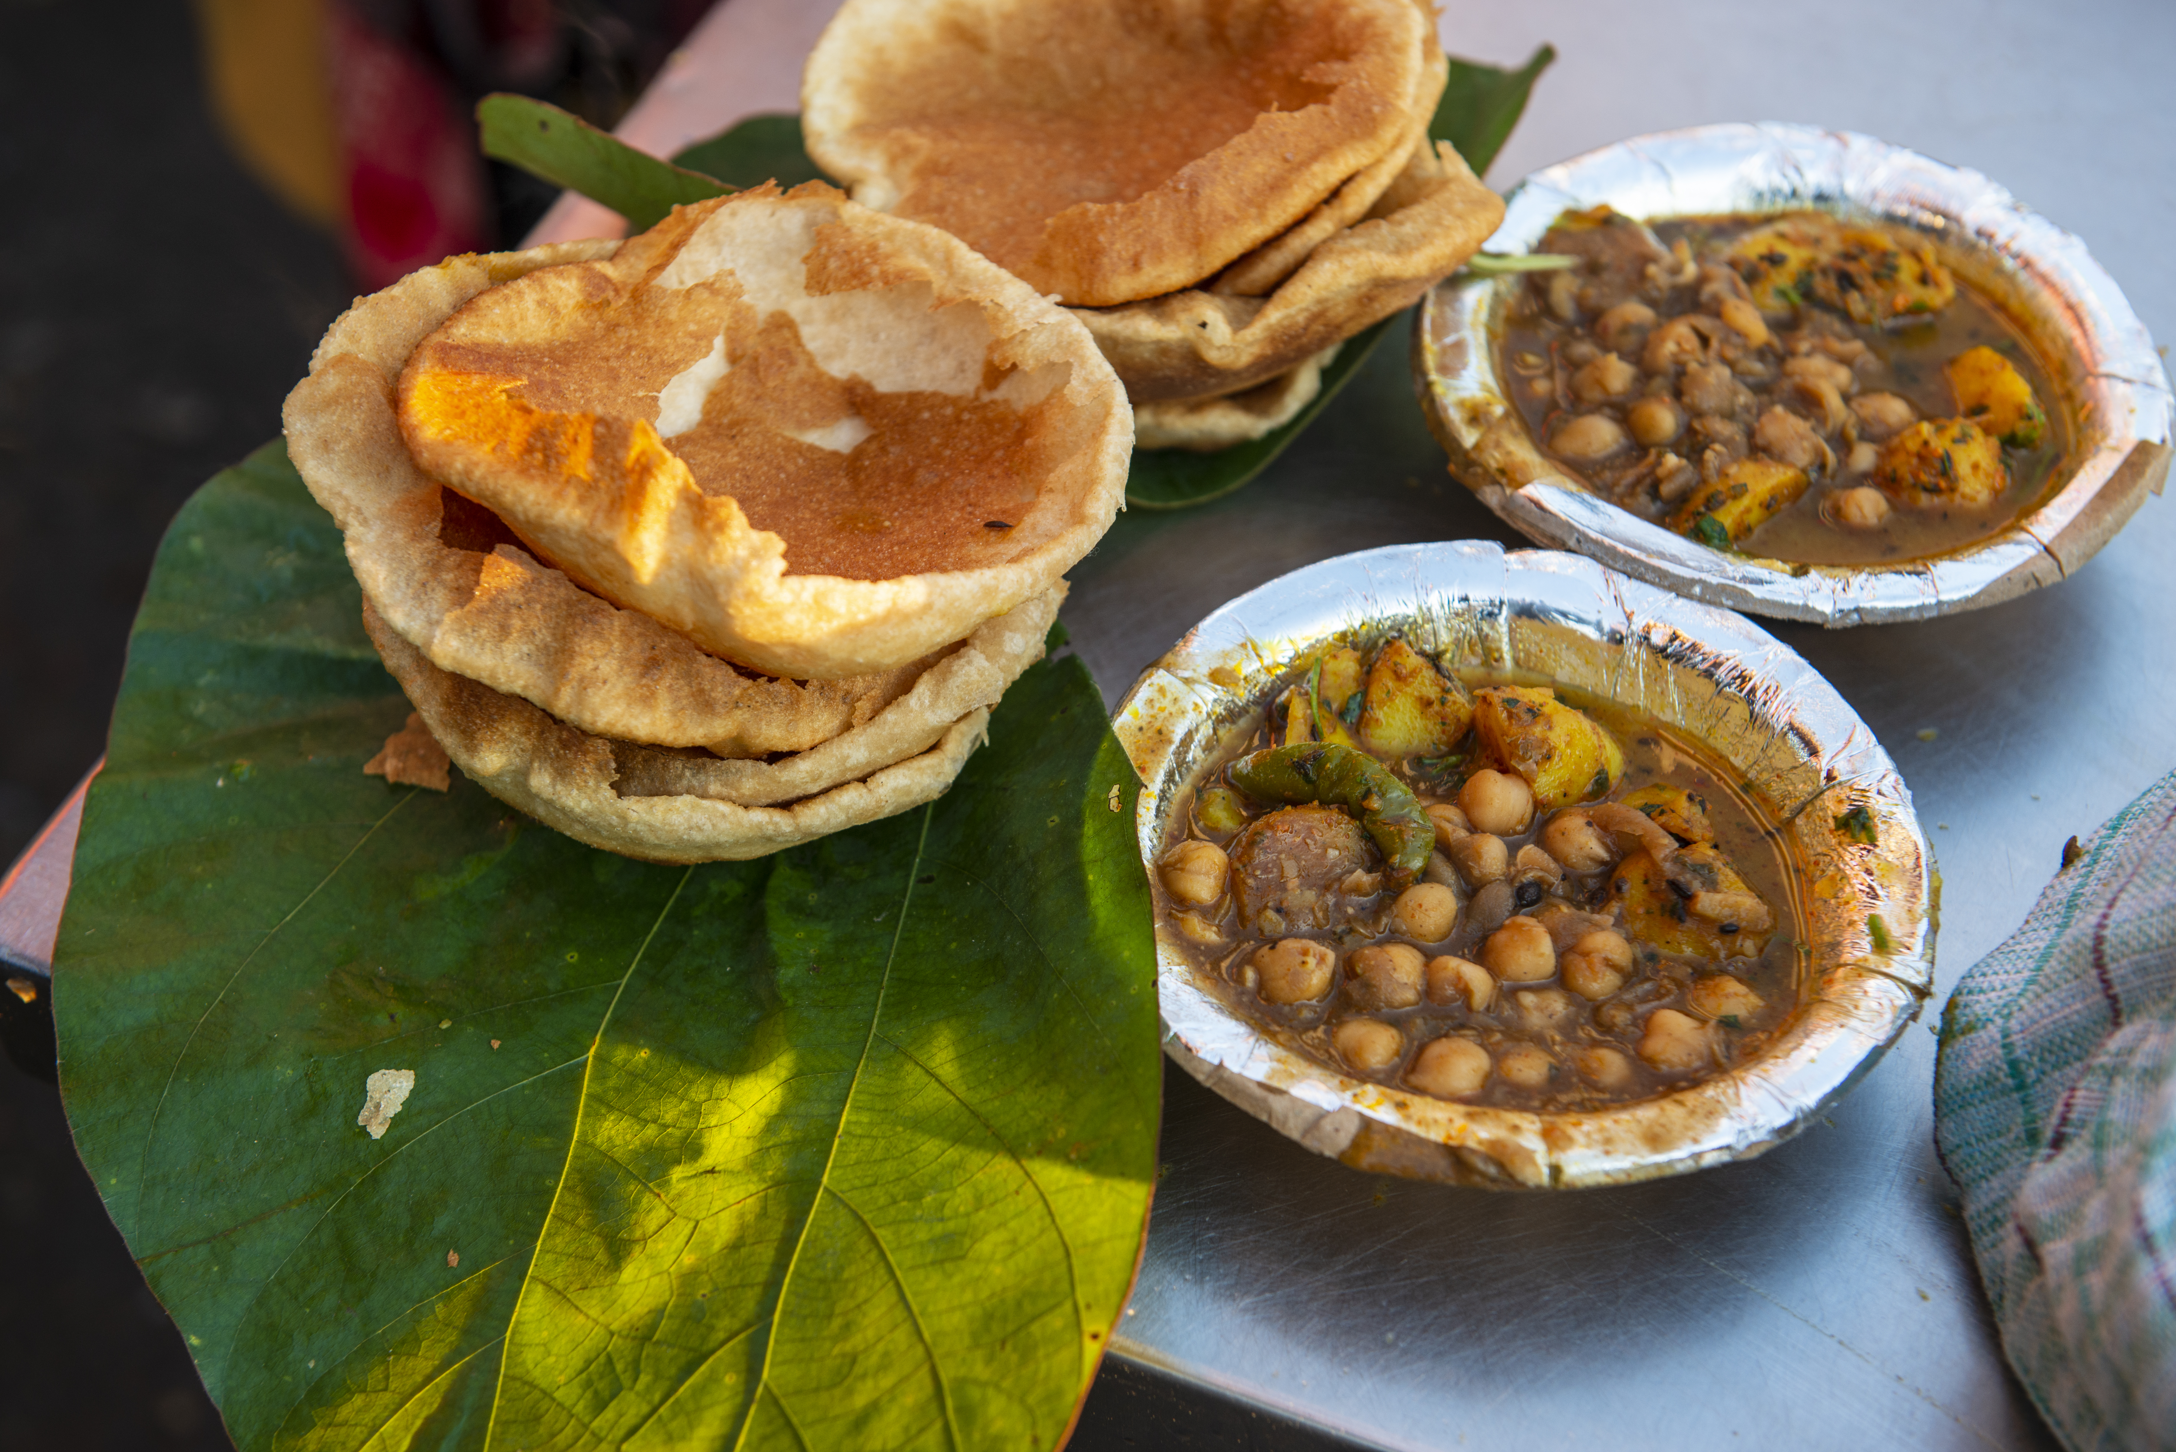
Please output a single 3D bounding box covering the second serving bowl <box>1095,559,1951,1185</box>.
[{"bbox_3d":[0.066,0.030,0.596,0.137,0.038,0.137,2,45,-2],"label":"second serving bowl"}]

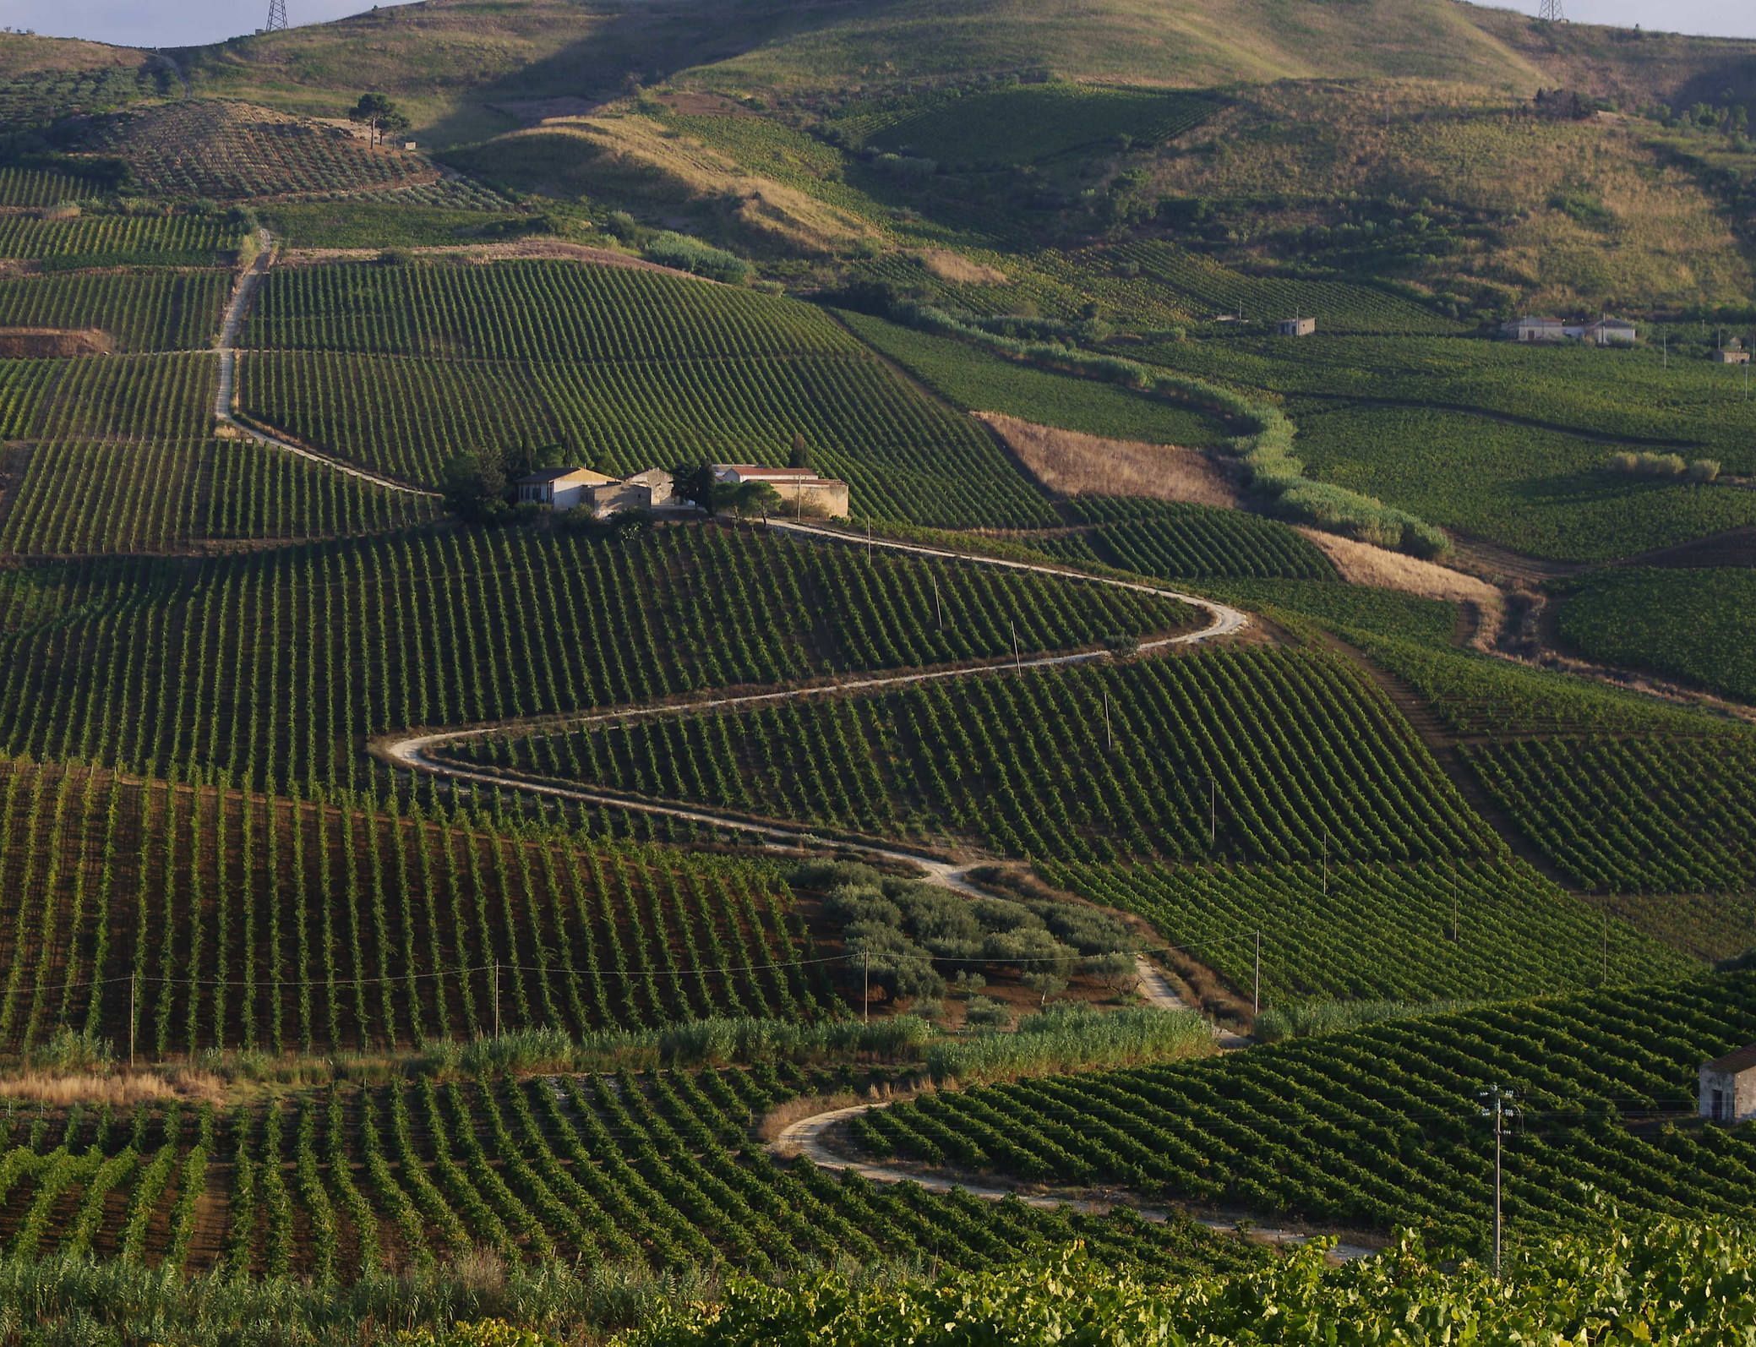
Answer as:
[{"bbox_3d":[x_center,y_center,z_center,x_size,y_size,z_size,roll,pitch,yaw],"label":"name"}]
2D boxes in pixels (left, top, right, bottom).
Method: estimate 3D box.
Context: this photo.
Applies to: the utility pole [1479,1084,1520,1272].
[{"bbox_3d":[31.634,26.146,235.000,2.100,10.200,0.800,0,3,0],"label":"utility pole"}]

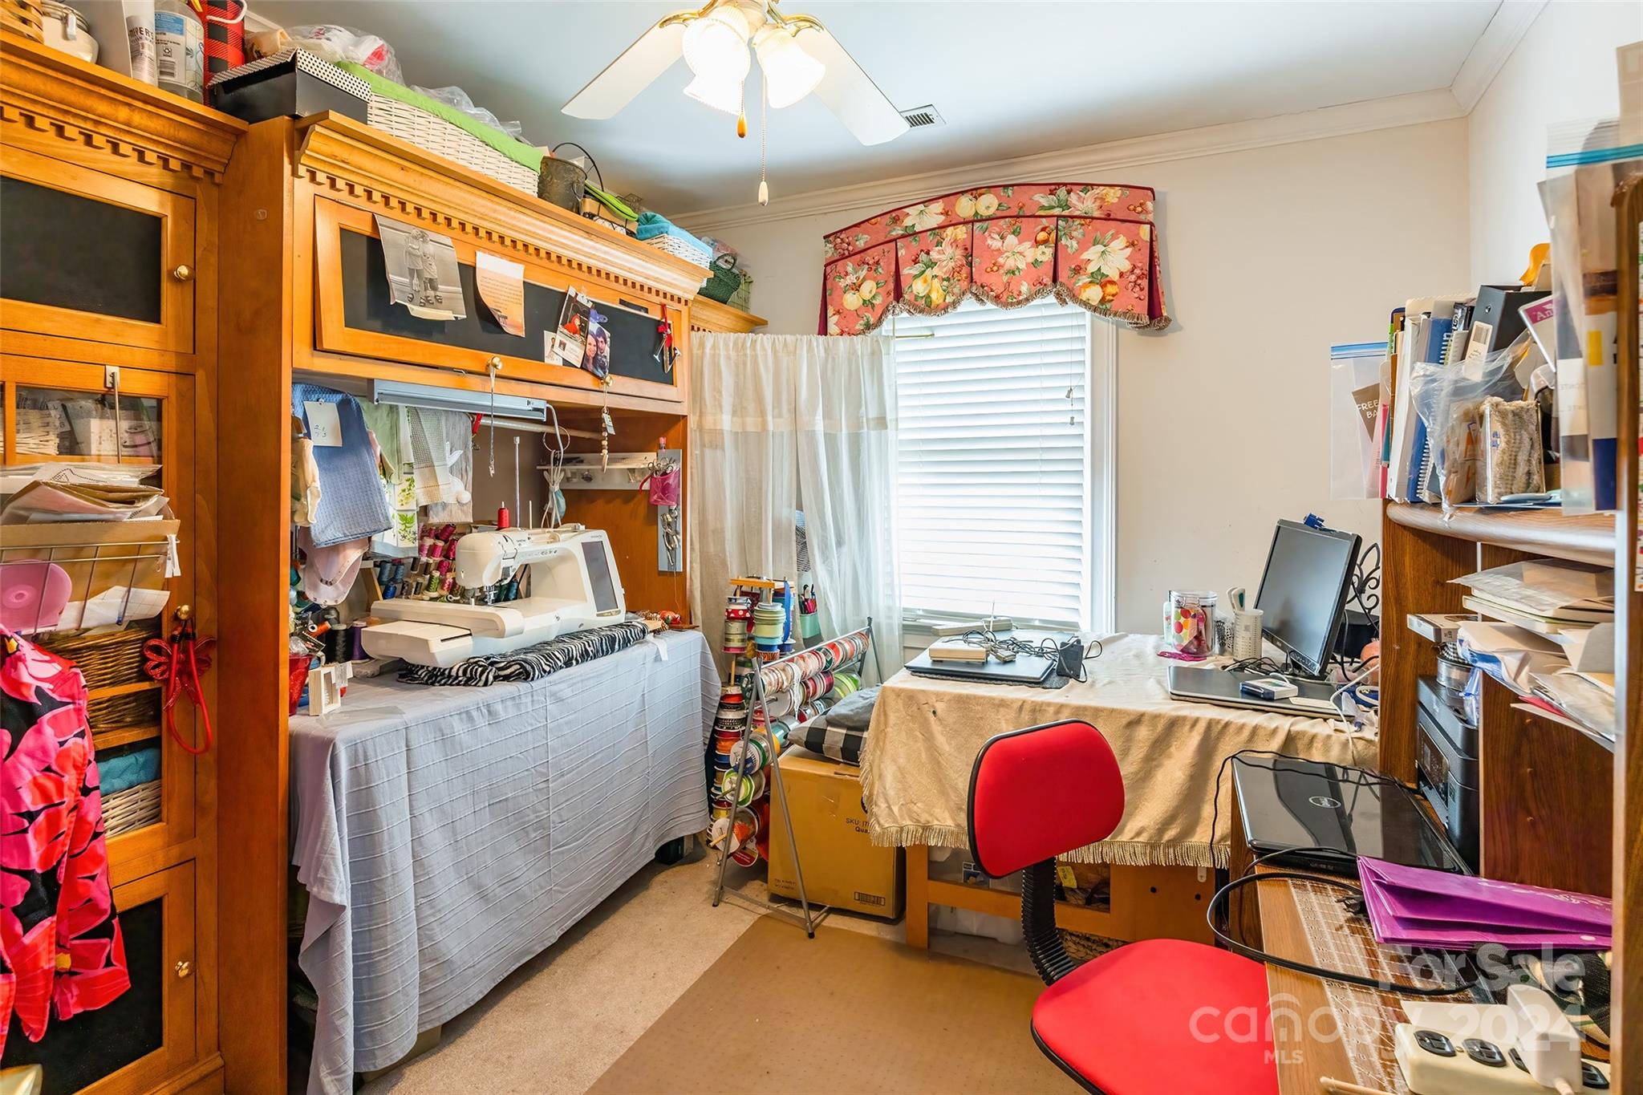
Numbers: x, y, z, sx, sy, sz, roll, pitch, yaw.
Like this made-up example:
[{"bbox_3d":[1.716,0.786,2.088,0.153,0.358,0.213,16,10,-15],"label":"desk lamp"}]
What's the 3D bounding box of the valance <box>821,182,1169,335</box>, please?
[{"bbox_3d":[0.585,-1.045,2.752,1.246,0.577,0.144,1,3,23],"label":"valance"}]

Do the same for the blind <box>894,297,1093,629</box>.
[{"bbox_3d":[0.614,-0.408,2.824,0.793,1.380,0.062,1,3,23],"label":"blind"}]

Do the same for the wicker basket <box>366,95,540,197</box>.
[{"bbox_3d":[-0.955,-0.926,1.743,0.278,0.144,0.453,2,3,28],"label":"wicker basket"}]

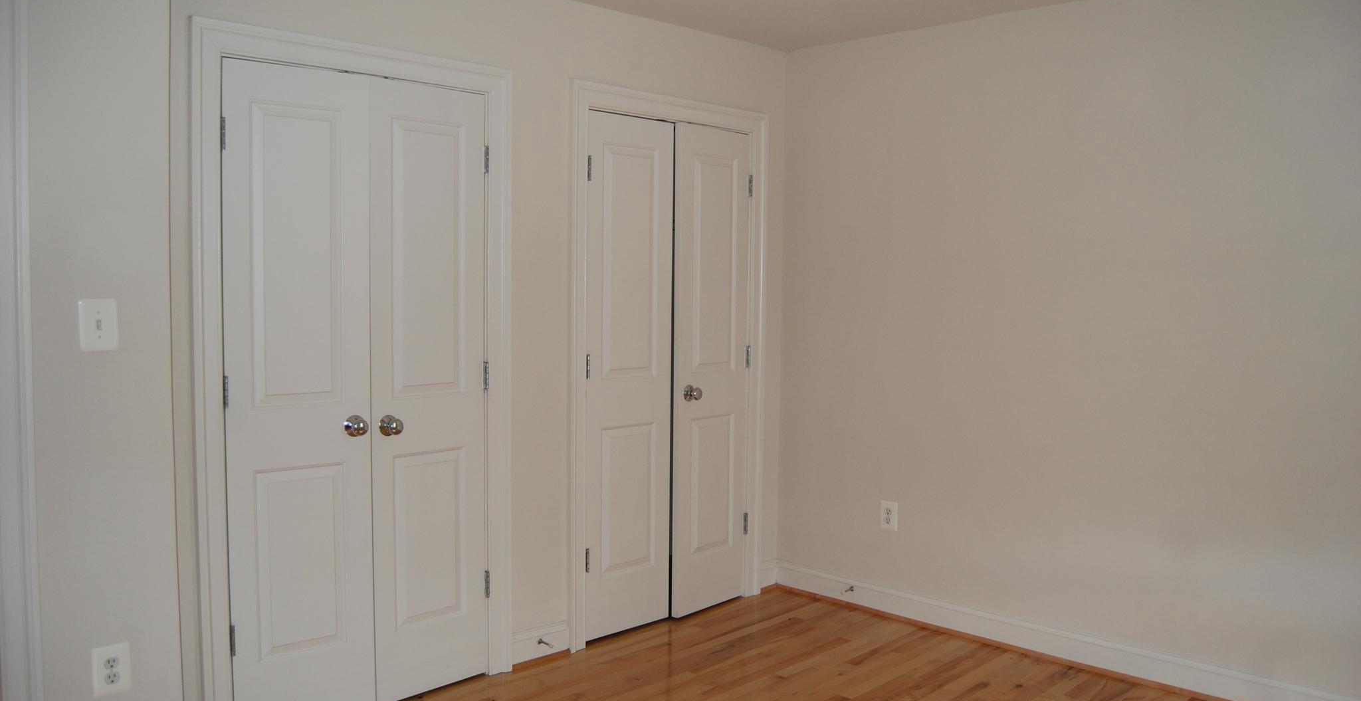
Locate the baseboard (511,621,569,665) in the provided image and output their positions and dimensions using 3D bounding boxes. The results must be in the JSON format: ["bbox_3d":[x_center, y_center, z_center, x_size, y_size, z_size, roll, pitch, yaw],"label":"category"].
[{"bbox_3d":[-0.511,1.074,3.757,0.252,0.120,0.018,-3,5,-42],"label":"baseboard"}]

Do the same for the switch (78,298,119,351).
[{"bbox_3d":[-1.410,-0.061,2.473,0.079,0.123,0.012,-3,5,-42],"label":"switch"}]

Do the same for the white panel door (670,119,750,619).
[{"bbox_3d":[0.125,0.088,4.291,0.038,2.012,0.432,4,5,43],"label":"white panel door"}]

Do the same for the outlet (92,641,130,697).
[{"bbox_3d":[-1.411,0.794,2.530,0.079,0.123,0.009,-3,5,-42],"label":"outlet"}]

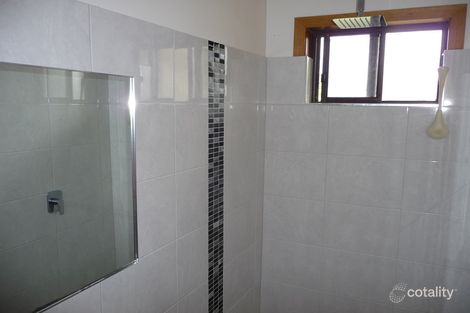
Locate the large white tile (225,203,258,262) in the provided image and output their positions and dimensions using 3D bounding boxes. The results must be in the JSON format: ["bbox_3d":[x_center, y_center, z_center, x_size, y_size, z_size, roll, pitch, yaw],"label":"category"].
[{"bbox_3d":[0.035,0.446,2.230,0.012,0.300,0.450,4,8,27],"label":"large white tile"}]

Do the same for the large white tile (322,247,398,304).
[{"bbox_3d":[0.772,0.746,2.292,0.450,0.300,0.012,4,8,27],"label":"large white tile"}]

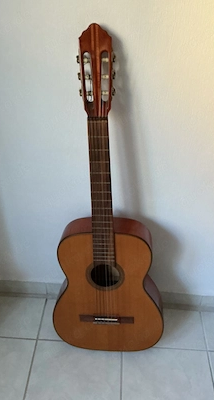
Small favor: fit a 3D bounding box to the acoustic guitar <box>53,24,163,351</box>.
[{"bbox_3d":[-0.007,0.062,0.999,0.375,1.040,0.105,1,27,6],"label":"acoustic guitar"}]

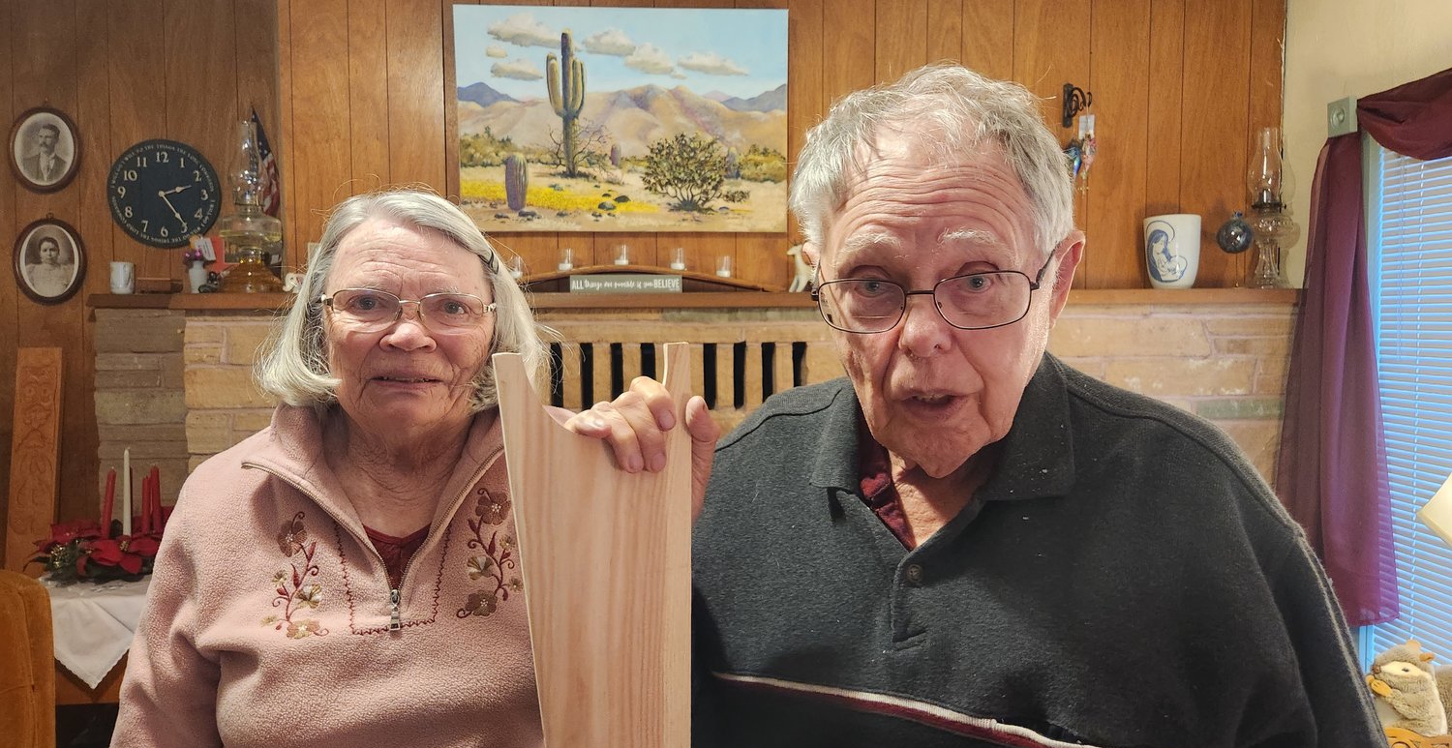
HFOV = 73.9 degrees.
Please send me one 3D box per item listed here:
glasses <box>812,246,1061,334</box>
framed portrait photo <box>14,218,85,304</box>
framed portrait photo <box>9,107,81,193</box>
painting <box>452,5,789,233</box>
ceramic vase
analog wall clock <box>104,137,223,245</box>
[{"bbox_3d":[0.141,-0.066,0.643,0.140,0.043,0.142,0,19,20],"label":"glasses"},{"bbox_3d":[-2.232,-0.372,3.187,0.224,0.283,0.025,-1,4,-3],"label":"framed portrait photo"},{"bbox_3d":[-2.229,-0.734,3.164,0.220,0.279,0.025,-1,4,-3],"label":"framed portrait photo"},{"bbox_3d":[-0.284,-0.704,2.695,0.917,0.611,0.028,0,7,-3],"label":"painting"},{"bbox_3d":[1.275,-0.348,2.760,0.165,0.212,0.160,2,4,30],"label":"ceramic vase"},{"bbox_3d":[-1.855,-0.597,3.191,0.355,0.357,0.033,-1,4,-3],"label":"analog wall clock"}]

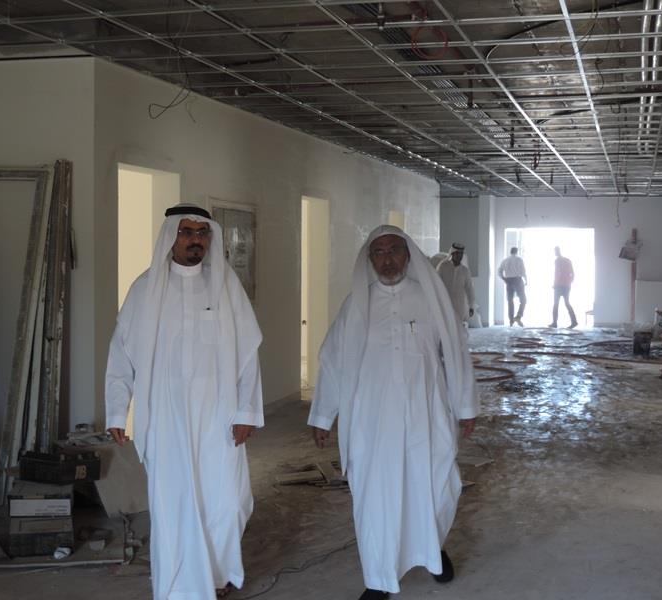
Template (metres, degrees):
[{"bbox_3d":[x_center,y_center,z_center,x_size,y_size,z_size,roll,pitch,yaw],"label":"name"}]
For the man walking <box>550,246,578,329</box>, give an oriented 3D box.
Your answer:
[{"bbox_3d":[4.880,-0.263,22.800,0.580,1.720,0.480,2,3,37],"label":"man walking"}]

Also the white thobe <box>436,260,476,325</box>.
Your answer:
[{"bbox_3d":[1.626,0.182,14.300,0.540,1.400,0.400,1,2,12],"label":"white thobe"}]

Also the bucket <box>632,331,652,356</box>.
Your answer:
[{"bbox_3d":[4.779,0.675,16.650,0.290,0.365,0.290,1,3,16],"label":"bucket"}]

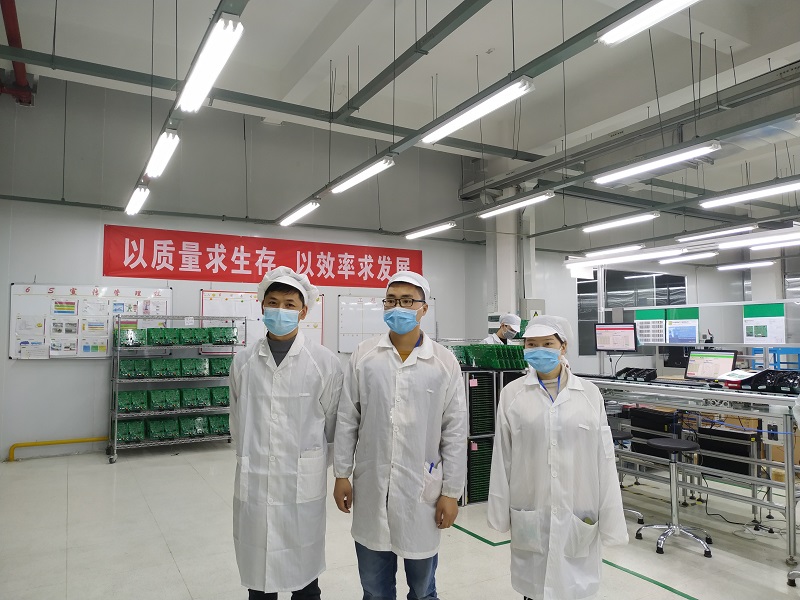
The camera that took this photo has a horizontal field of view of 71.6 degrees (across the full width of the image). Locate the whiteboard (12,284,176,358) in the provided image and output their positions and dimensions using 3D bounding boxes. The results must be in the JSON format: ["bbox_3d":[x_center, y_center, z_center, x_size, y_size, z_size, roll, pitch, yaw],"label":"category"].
[{"bbox_3d":[-4.261,0.300,7.801,1.980,1.000,0.030,2,-5,-31],"label":"whiteboard"}]

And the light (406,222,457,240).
[{"bbox_3d":[0.527,-1.225,9.689,0.170,0.100,1.480,2,-5,-31],"label":"light"}]

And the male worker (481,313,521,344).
[{"bbox_3d":[1.065,1.006,5.598,0.500,1.720,0.360,2,-5,-37],"label":"male worker"}]

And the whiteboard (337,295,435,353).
[{"bbox_3d":[-0.172,0.447,10.244,2.030,1.000,0.030,2,-5,-31],"label":"whiteboard"}]

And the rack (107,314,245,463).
[{"bbox_3d":[-3.054,1.168,7.739,1.660,1.850,0.600,2,-5,-31],"label":"rack"}]

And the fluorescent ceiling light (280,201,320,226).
[{"bbox_3d":[-1.515,-1.296,8.331,0.170,0.100,1.480,2,-5,-31],"label":"fluorescent ceiling light"}]

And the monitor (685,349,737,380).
[{"bbox_3d":[2.645,0.560,4.710,0.100,0.290,0.420,19,-13,-28],"label":"monitor"}]

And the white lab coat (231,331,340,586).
[{"bbox_3d":[-0.456,0.639,2.250,0.470,1.030,0.310,-1,-4,2],"label":"white lab coat"}]

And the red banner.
[{"bbox_3d":[-1.883,-0.644,9.321,5.440,0.750,0.020,2,-5,-31],"label":"red banner"}]

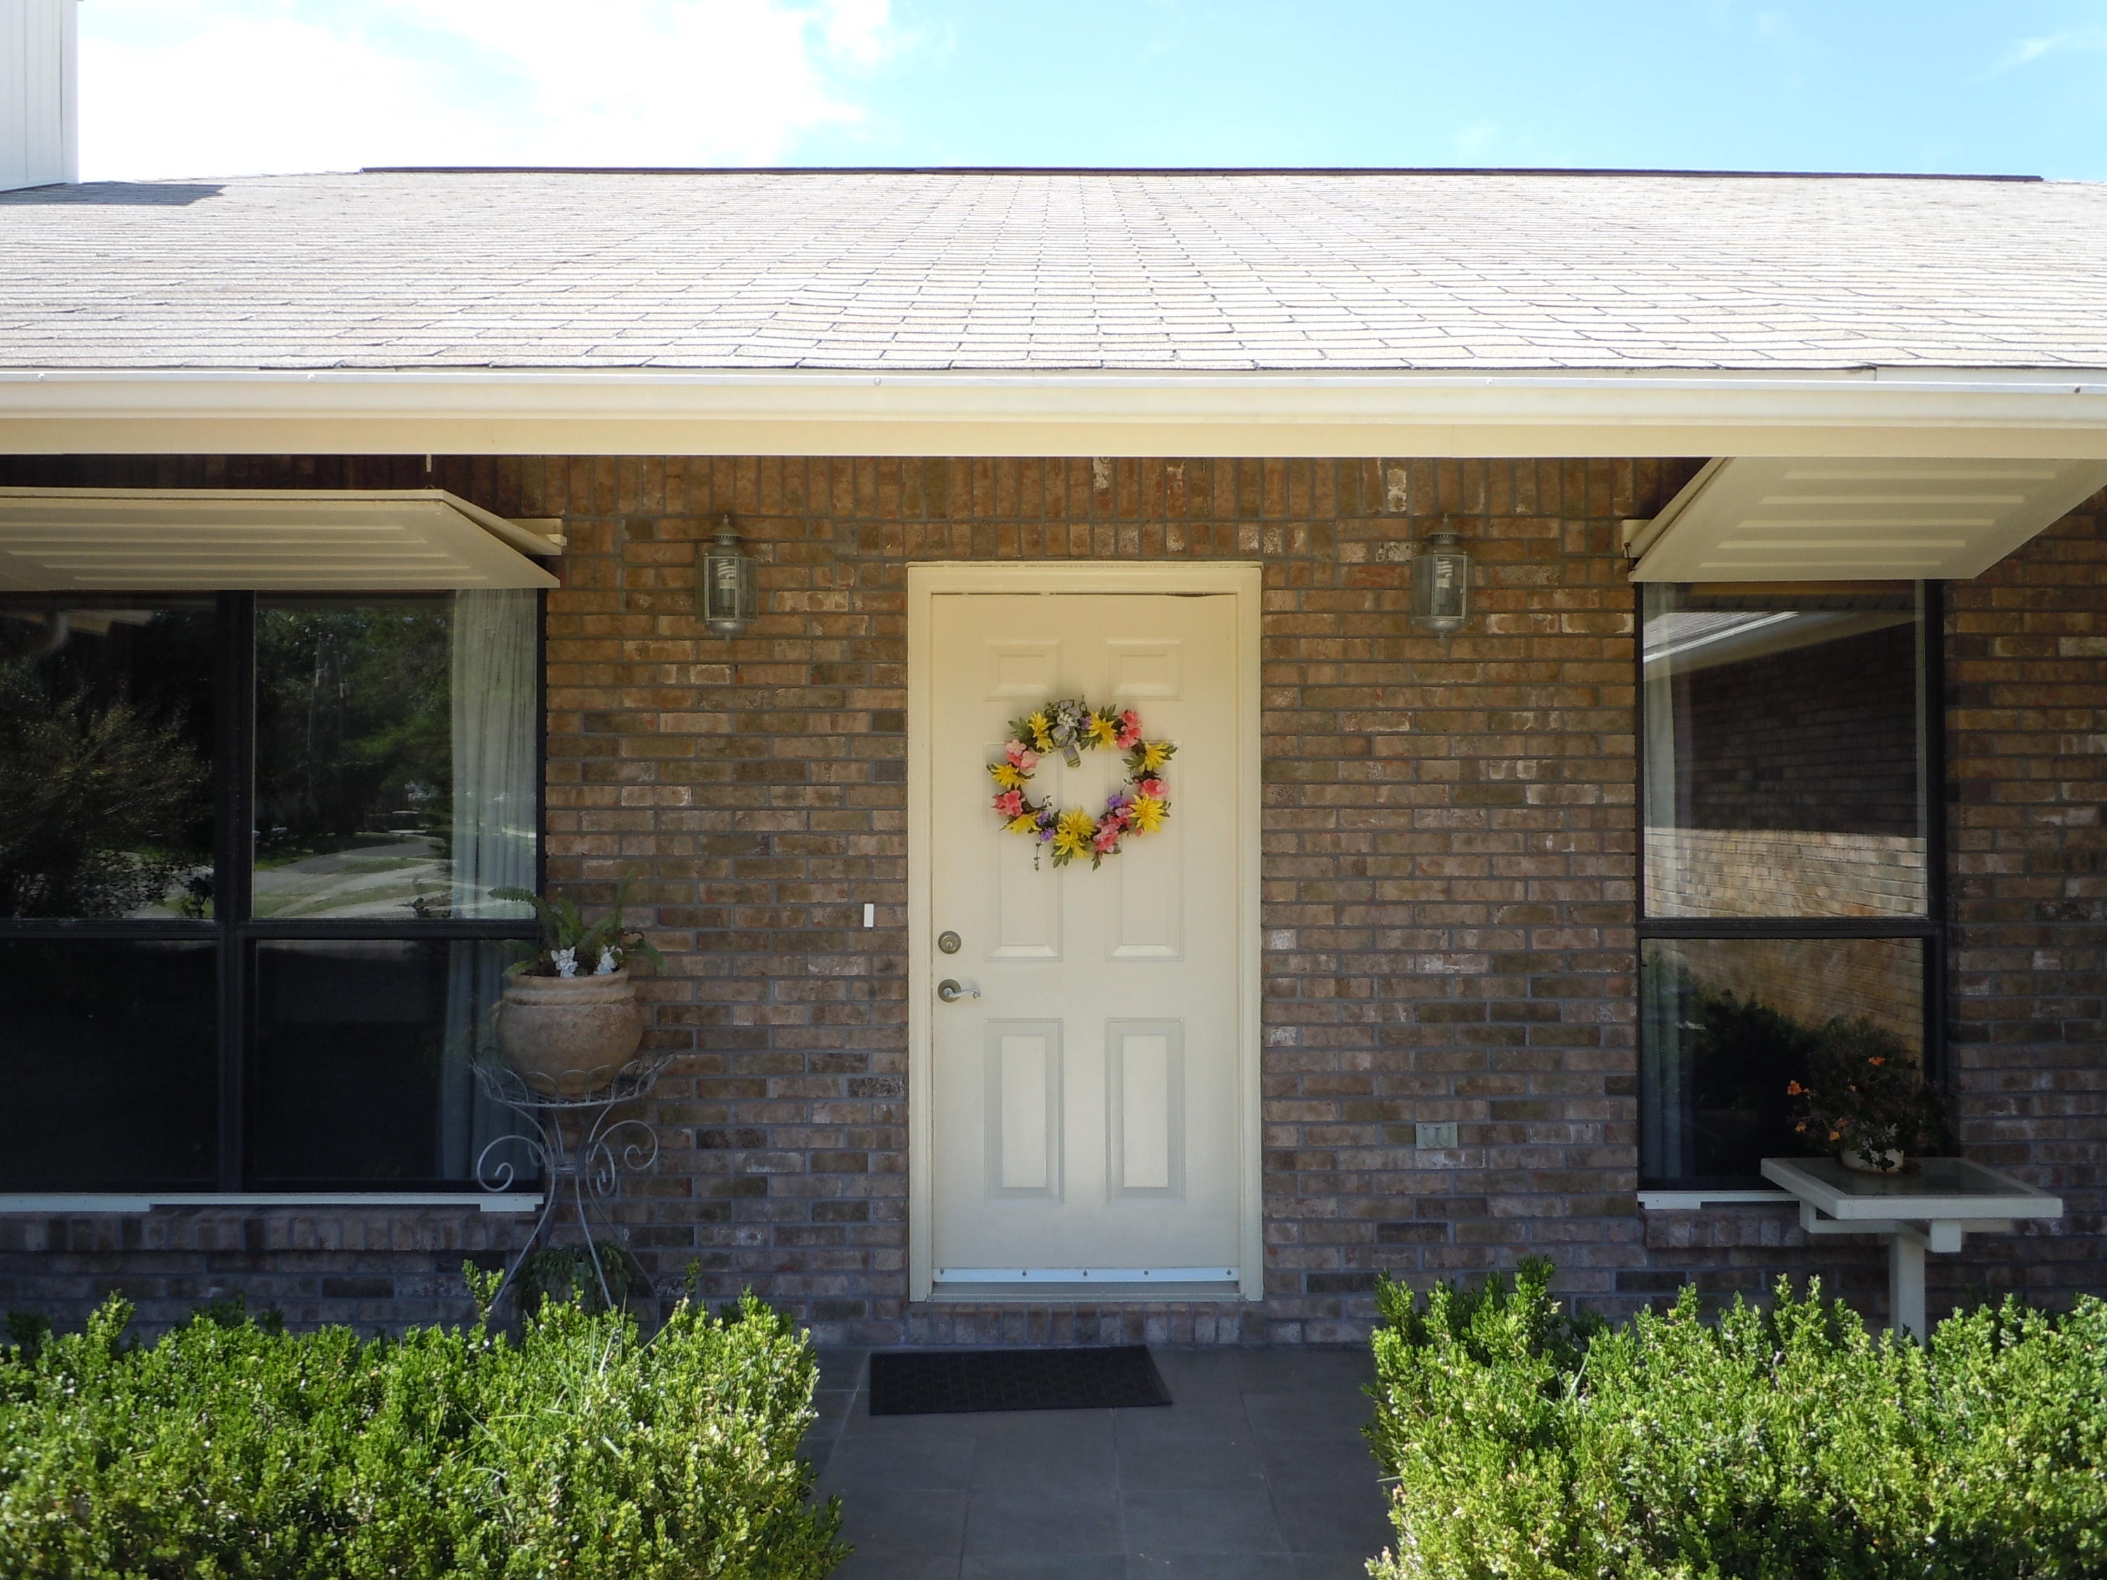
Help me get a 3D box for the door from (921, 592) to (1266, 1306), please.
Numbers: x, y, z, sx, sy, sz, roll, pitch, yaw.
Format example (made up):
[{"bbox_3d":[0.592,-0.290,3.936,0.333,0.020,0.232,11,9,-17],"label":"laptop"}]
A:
[{"bbox_3d":[0.094,0.422,4.930,1.002,2.103,0.119,0,0,-1],"label":"door"}]

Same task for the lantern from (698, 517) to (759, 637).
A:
[{"bbox_3d":[-0.908,-0.588,4.762,0.174,0.347,0.198,0,0,-1],"label":"lantern"}]

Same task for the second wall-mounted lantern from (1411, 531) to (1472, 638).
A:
[{"bbox_3d":[1.087,-0.586,4.771,0.174,0.342,0.198,0,0,-1],"label":"second wall-mounted lantern"}]

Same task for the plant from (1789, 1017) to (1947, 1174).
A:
[{"bbox_3d":[2.217,0.828,4.633,0.427,0.417,0.387,0,0,-1],"label":"plant"}]

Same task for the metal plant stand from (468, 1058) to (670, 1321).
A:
[{"bbox_3d":[-1.280,1.141,4.514,0.526,0.883,0.526,0,0,-1],"label":"metal plant stand"}]

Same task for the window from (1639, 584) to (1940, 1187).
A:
[{"bbox_3d":[2.148,0.273,4.980,0.903,1.786,0.099,0,0,-1],"label":"window"}]

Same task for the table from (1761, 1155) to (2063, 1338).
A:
[{"bbox_3d":[2.267,1.304,4.514,0.555,0.555,0.526,0,0,-1],"label":"table"}]

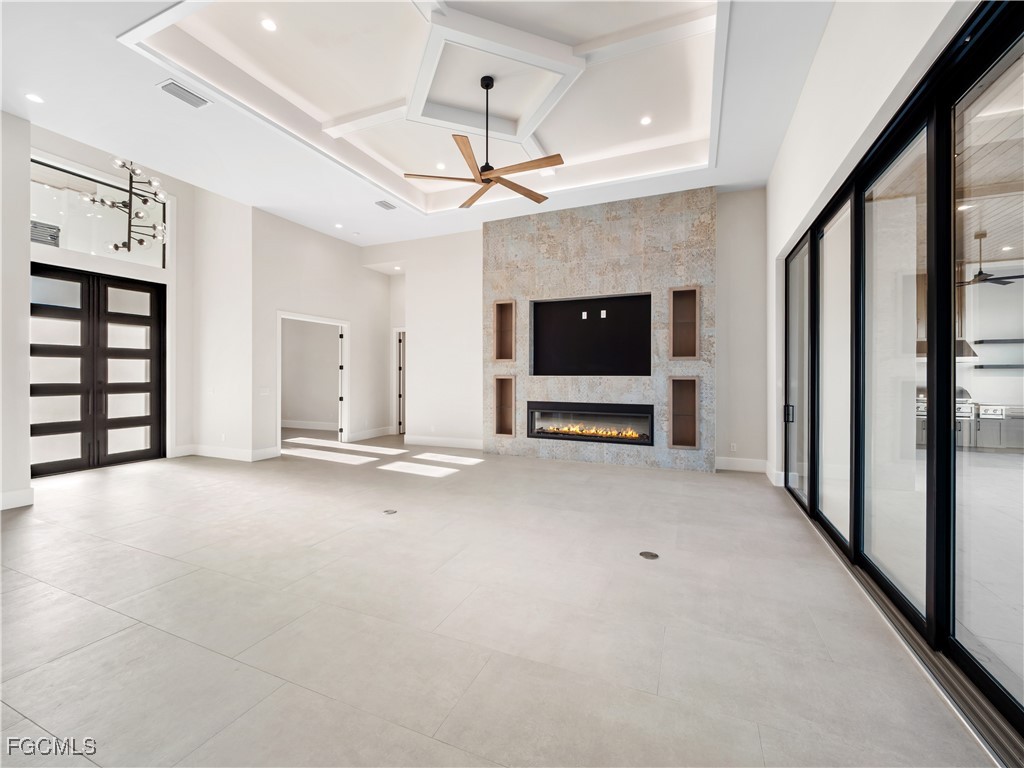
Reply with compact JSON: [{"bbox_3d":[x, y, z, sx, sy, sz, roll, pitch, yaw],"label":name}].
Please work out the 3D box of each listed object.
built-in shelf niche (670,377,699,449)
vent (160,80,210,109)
[{"bbox_3d":[2.667,0.422,6.418,0.415,1.100,0.240,0,1,23],"label":"built-in shelf niche"},{"bbox_3d":[-3.180,-2.800,4.037,0.210,0.030,0.350,0,1,23],"label":"vent"}]

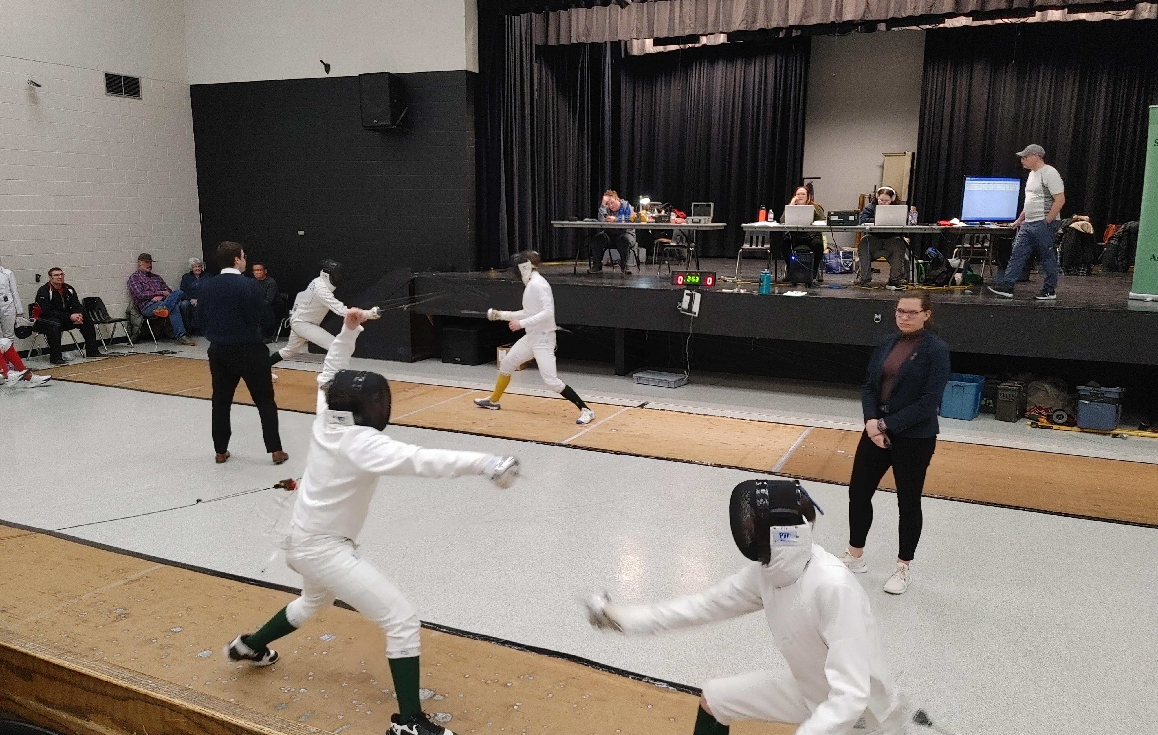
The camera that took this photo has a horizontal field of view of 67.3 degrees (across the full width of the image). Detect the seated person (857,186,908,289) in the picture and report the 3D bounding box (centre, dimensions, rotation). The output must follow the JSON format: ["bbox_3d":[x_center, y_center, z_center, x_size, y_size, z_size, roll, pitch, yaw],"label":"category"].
[{"bbox_3d":[4.072,-1.773,11.725,0.640,1.270,0.780,5,11,24],"label":"seated person"}]

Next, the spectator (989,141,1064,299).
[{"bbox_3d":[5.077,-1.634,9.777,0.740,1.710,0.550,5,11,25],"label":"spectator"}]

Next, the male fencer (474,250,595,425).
[{"bbox_3d":[-0.525,-0.374,9.267,1.420,1.740,0.540,4,11,16],"label":"male fencer"}]

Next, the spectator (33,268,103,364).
[{"bbox_3d":[-7.221,-0.759,12.221,0.860,1.260,0.700,6,12,28],"label":"spectator"}]

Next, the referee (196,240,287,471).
[{"bbox_3d":[-2.800,-0.116,7.269,0.600,1.860,0.430,2,10,10],"label":"referee"}]

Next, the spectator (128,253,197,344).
[{"bbox_3d":[-6.496,-1.069,13.616,1.050,1.380,0.700,5,11,24],"label":"spectator"}]

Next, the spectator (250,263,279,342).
[{"bbox_3d":[-5.206,-1.069,14.098,0.540,1.240,0.800,3,11,14],"label":"spectator"}]

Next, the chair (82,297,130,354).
[{"bbox_3d":[-7.145,-0.675,13.183,0.520,0.750,0.470,5,11,24],"label":"chair"}]

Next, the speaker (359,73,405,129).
[{"bbox_3d":[-2.830,-3.852,12.554,0.510,0.700,0.400,6,14,27],"label":"speaker"}]

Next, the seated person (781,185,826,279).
[{"bbox_3d":[3.091,-1.877,12.160,0.560,1.300,0.780,5,11,25],"label":"seated person"}]

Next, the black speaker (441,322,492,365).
[{"bbox_3d":[-1.542,-0.332,12.352,0.560,0.490,0.560,5,11,25],"label":"black speaker"}]

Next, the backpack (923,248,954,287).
[{"bbox_3d":[4.765,-1.337,11.538,0.370,0.480,0.320,5,11,25],"label":"backpack"}]

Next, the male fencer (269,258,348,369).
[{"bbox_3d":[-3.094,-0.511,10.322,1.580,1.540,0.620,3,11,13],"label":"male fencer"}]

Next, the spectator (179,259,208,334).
[{"bbox_3d":[-6.282,-1.137,14.305,0.820,1.270,0.550,11,14,43],"label":"spectator"}]

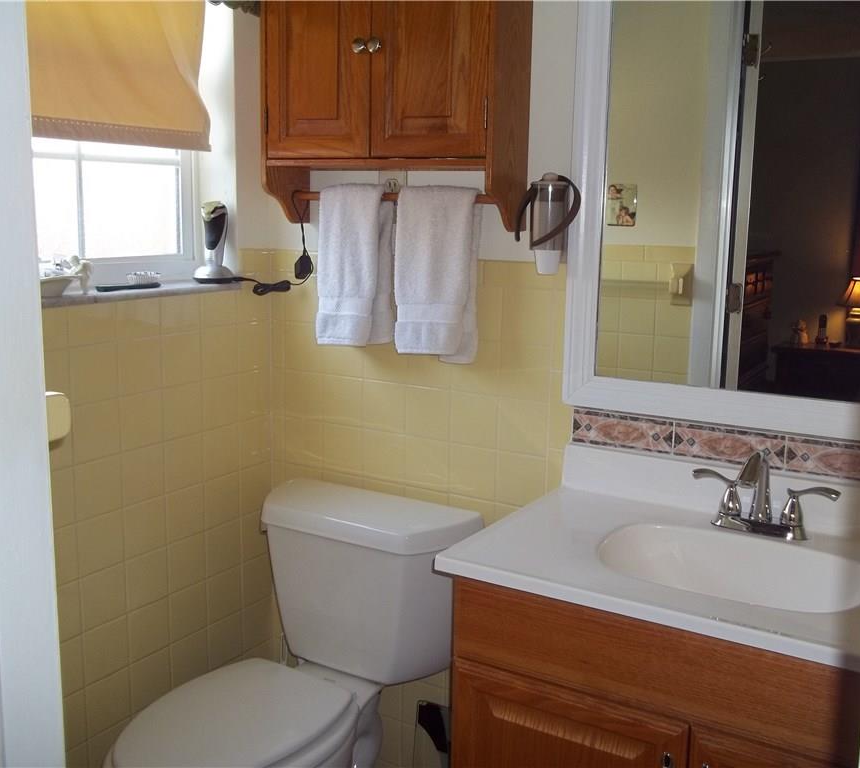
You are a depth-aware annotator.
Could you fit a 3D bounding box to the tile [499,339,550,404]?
[{"bbox_3d":[0.188,-0.023,1.839,0.108,0.108,0.010,7,12,31],"label":"tile"}]

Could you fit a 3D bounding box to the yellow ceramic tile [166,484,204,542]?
[{"bbox_3d":[-0.513,0.269,1.984,0.009,0.108,0.108,7,12,30],"label":"yellow ceramic tile"}]

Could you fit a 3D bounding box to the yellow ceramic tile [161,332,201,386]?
[{"bbox_3d":[-0.509,-0.052,1.933,0.010,0.108,0.108,7,12,31],"label":"yellow ceramic tile"}]

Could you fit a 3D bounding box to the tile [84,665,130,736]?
[{"bbox_3d":[-0.636,0.626,1.865,0.010,0.108,0.108,7,12,31],"label":"tile"}]

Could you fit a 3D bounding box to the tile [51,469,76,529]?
[{"bbox_3d":[-0.685,0.210,1.695,0.010,0.108,0.108,7,12,31],"label":"tile"}]

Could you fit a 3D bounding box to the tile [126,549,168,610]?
[{"bbox_3d":[-0.577,0.396,1.928,0.010,0.108,0.108,7,12,31],"label":"tile"}]

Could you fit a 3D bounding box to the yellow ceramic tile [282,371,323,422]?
[{"bbox_3d":[-0.284,0.025,2.155,0.108,0.108,0.010,7,12,31],"label":"yellow ceramic tile"}]

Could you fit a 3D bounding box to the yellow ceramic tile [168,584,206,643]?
[{"bbox_3d":[-0.517,0.485,2.022,0.009,0.108,0.108,7,12,30],"label":"yellow ceramic tile"}]

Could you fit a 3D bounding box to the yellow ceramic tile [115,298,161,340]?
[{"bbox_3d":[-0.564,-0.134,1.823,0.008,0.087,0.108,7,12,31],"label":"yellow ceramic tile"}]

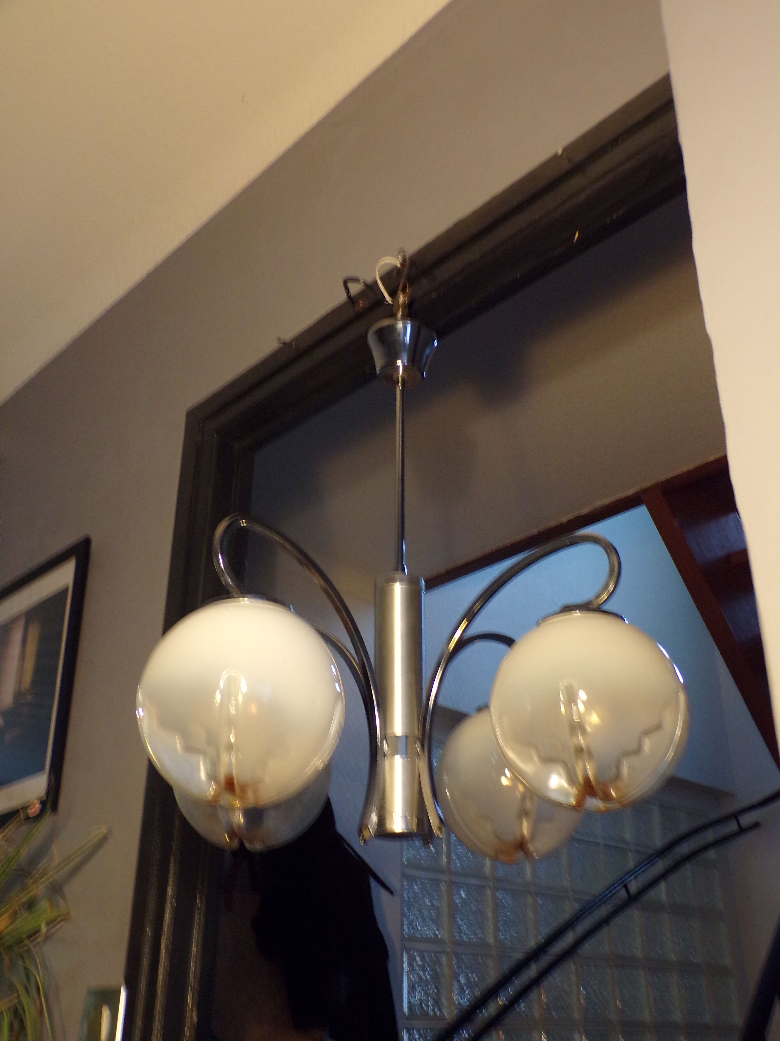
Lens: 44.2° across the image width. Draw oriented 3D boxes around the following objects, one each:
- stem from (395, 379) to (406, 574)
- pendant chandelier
[{"bbox_3d":[0.011,-0.055,1.075,0.010,0.252,0.010,3,-27,-5],"label":"stem"},{"bbox_3d":[0.011,-0.019,1.057,0.458,0.709,0.458,3,-27,-5],"label":"pendant chandelier"}]

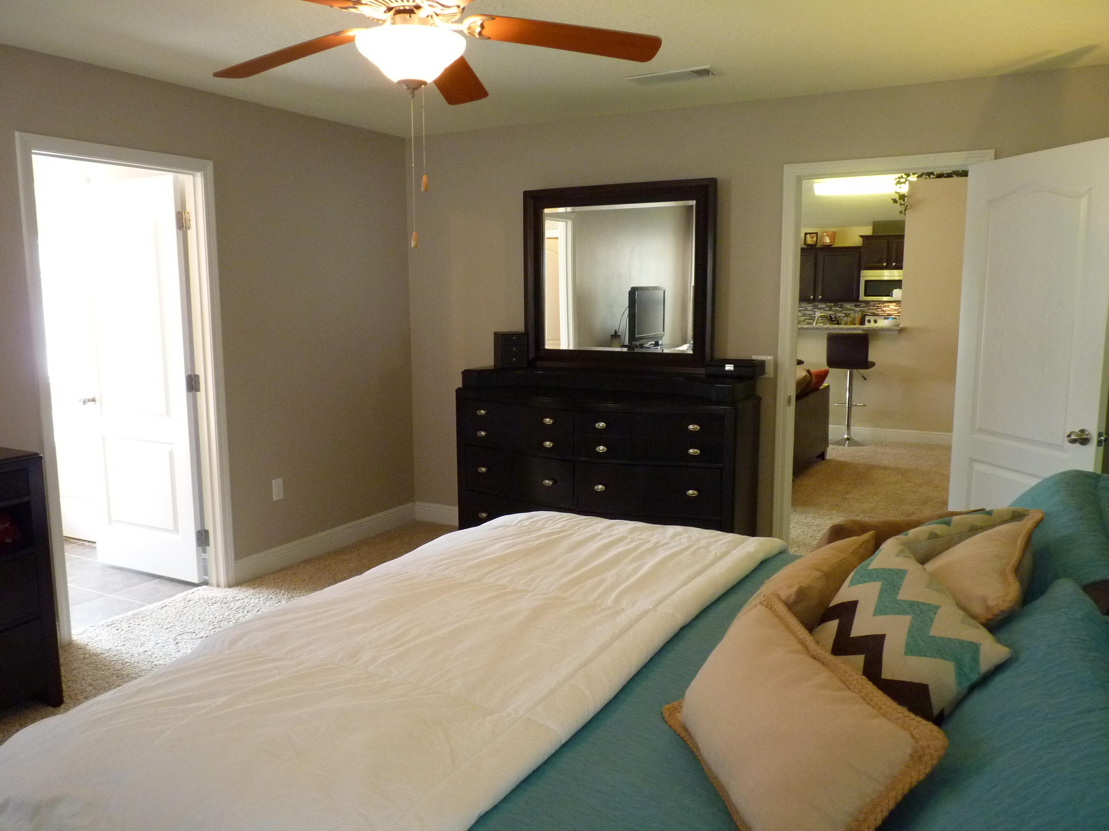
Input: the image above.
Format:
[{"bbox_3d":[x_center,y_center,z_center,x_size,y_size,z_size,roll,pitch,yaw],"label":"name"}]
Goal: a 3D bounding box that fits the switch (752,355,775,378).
[{"bbox_3d":[1.068,-0.248,4.442,0.114,0.114,0.012,5,10,29],"label":"switch"}]

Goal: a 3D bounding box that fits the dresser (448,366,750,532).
[{"bbox_3d":[0.231,0.321,4.621,1.570,1.055,0.570,4,9,27],"label":"dresser"}]

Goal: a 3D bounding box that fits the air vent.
[{"bbox_3d":[0.515,-1.484,3.797,0.385,0.016,0.145,5,10,29],"label":"air vent"}]

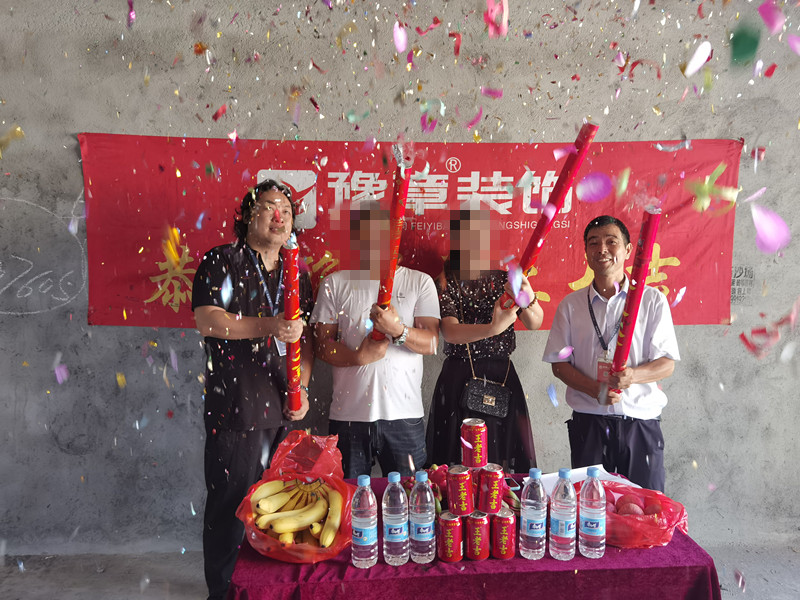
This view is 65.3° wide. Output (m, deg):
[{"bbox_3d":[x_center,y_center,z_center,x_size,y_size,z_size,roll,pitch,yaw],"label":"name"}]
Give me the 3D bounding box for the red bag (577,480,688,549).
[{"bbox_3d":[0.625,0.577,1.735,0.295,0.115,0.250,0,6,0],"label":"red bag"}]

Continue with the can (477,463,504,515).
[{"bbox_3d":[0.247,0.506,1.676,0.066,0.117,0.066,-1,7,0],"label":"can"}]

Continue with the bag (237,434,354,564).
[{"bbox_3d":[-0.270,0.513,1.668,0.325,0.260,0.320,0,6,0],"label":"bag"}]

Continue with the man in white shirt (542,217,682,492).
[{"bbox_3d":[0.798,0.500,2.365,0.490,1.675,0.370,2,8,18],"label":"man in white shirt"}]

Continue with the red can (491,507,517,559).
[{"bbox_3d":[0.279,0.624,1.664,0.066,0.117,0.066,-1,7,0],"label":"red can"}]

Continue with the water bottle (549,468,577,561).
[{"bbox_3d":[0.430,0.564,1.645,0.065,0.237,0.065,-1,7,0],"label":"water bottle"}]

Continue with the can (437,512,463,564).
[{"bbox_3d":[0.135,0.627,1.657,0.066,0.117,0.066,-1,7,0],"label":"can"}]

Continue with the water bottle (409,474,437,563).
[{"bbox_3d":[0.057,0.542,1.564,0.065,0.226,0.065,0,6,0],"label":"water bottle"}]

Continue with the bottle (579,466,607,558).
[{"bbox_3d":[0.497,0.539,1.591,0.065,0.226,0.065,0,6,0],"label":"bottle"}]

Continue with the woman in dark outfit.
[{"bbox_3d":[0.323,0.498,2.446,0.450,1.670,0.380,-1,8,-5],"label":"woman in dark outfit"}]

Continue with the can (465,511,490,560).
[{"bbox_3d":[0.209,0.625,1.663,0.066,0.117,0.066,-1,7,0],"label":"can"}]

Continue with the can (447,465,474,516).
[{"bbox_3d":[0.153,0.479,1.564,0.066,0.117,0.066,-4,6,0],"label":"can"}]

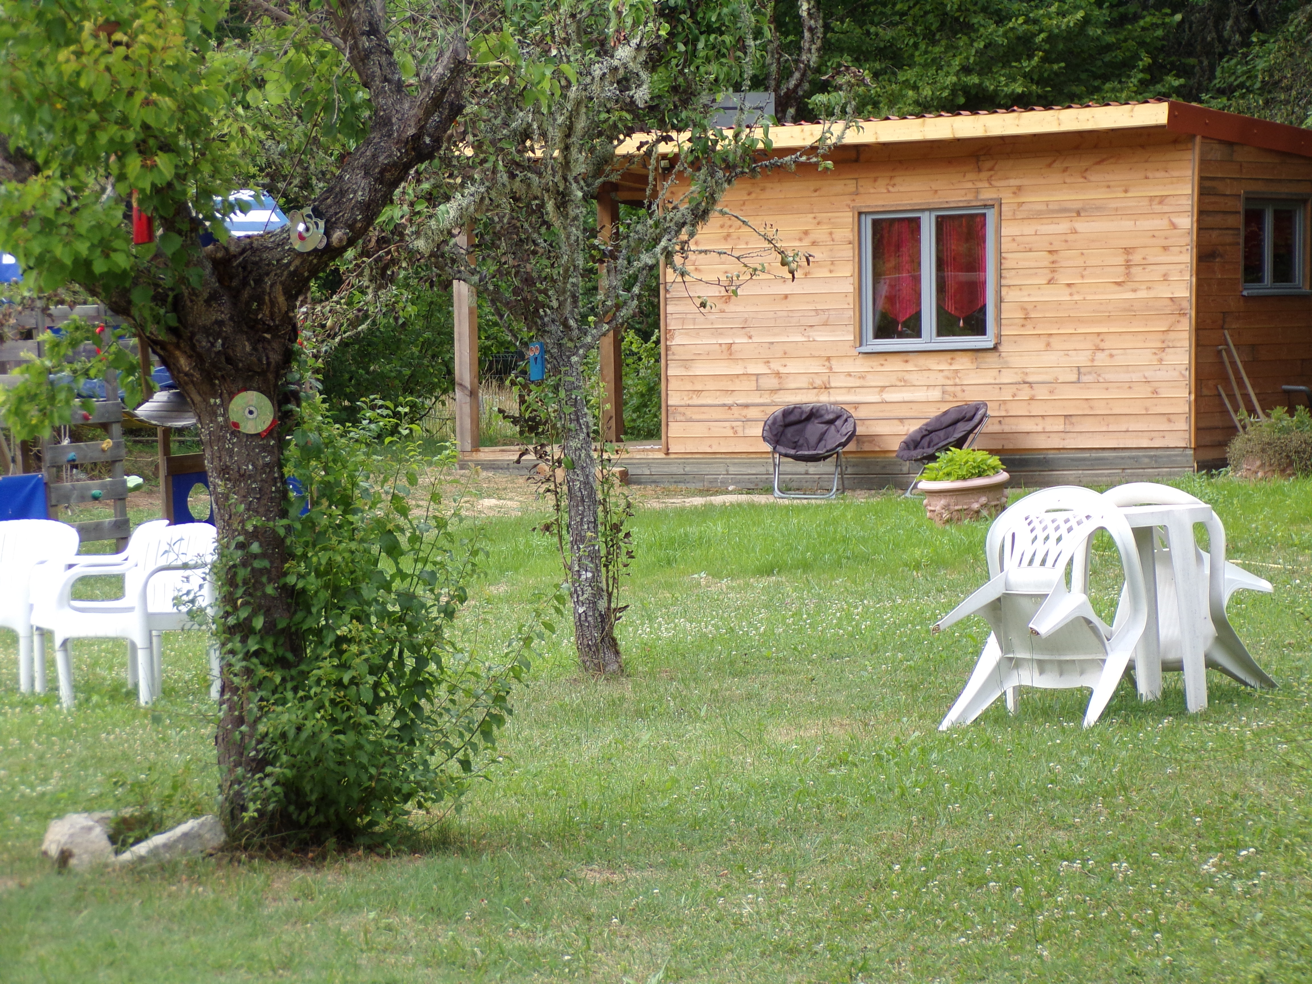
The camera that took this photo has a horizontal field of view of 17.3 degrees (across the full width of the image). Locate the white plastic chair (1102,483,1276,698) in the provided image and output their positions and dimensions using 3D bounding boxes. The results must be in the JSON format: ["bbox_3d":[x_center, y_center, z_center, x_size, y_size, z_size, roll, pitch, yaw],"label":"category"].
[{"bbox_3d":[1.869,0.369,15.594,0.560,0.530,0.800,-2,-26,28],"label":"white plastic chair"}]

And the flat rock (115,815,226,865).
[{"bbox_3d":[-1.286,0.921,11.450,0.290,0.120,0.160,-1,2,14],"label":"flat rock"}]

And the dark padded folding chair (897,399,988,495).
[{"bbox_3d":[2.336,-0.347,35.300,0.710,0.770,0.770,-2,2,-29],"label":"dark padded folding chair"}]

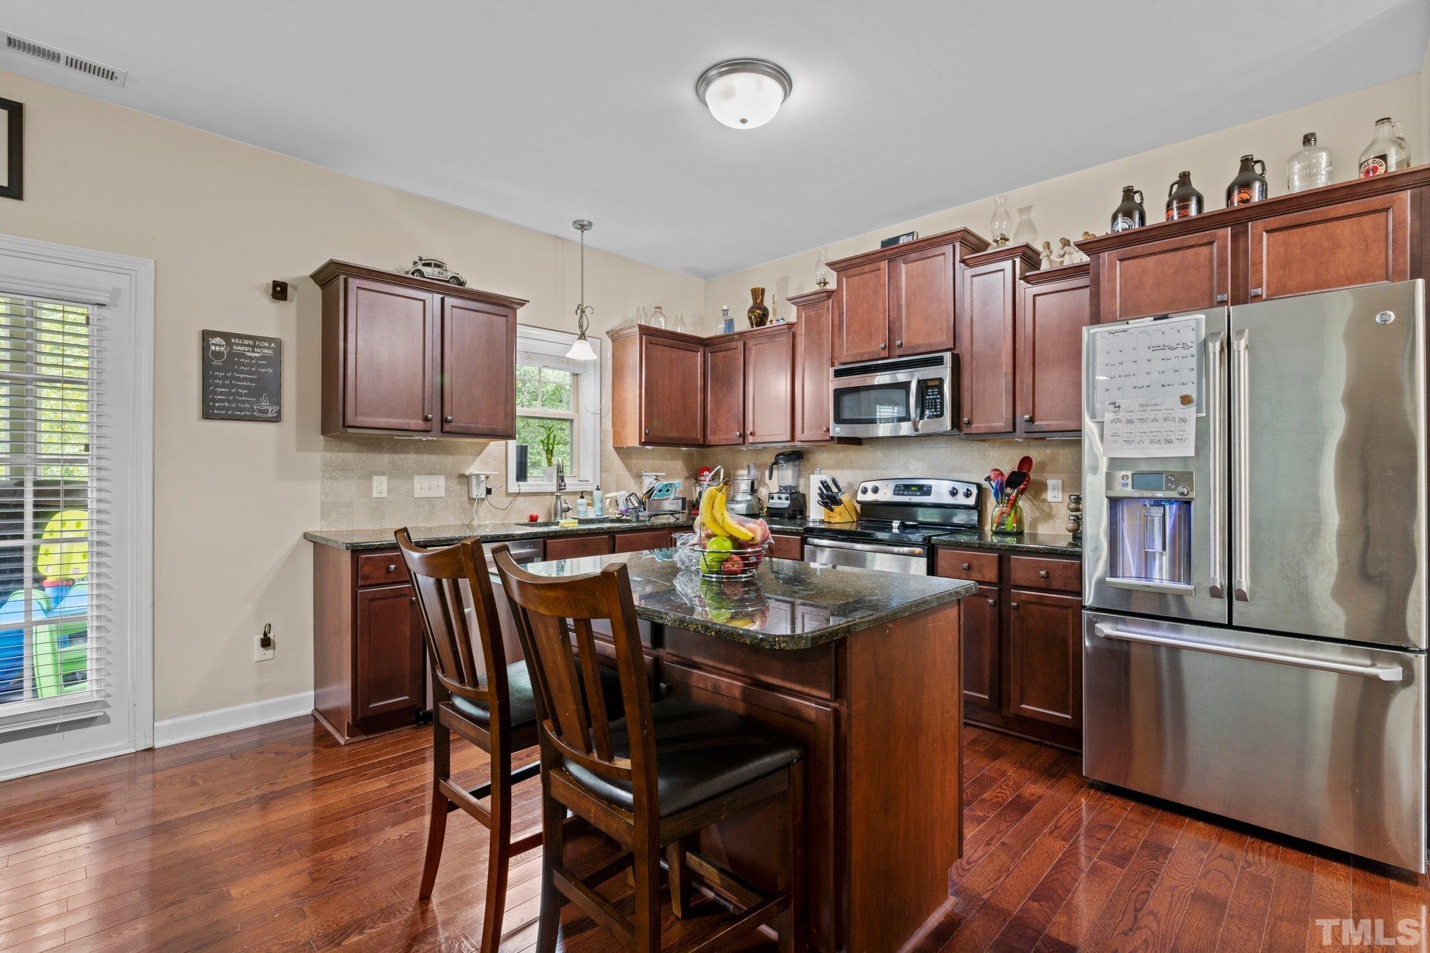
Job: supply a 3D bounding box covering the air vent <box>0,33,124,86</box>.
[{"bbox_3d":[-2.458,-1.568,2.540,0.152,0.015,0.363,0,0,44],"label":"air vent"}]

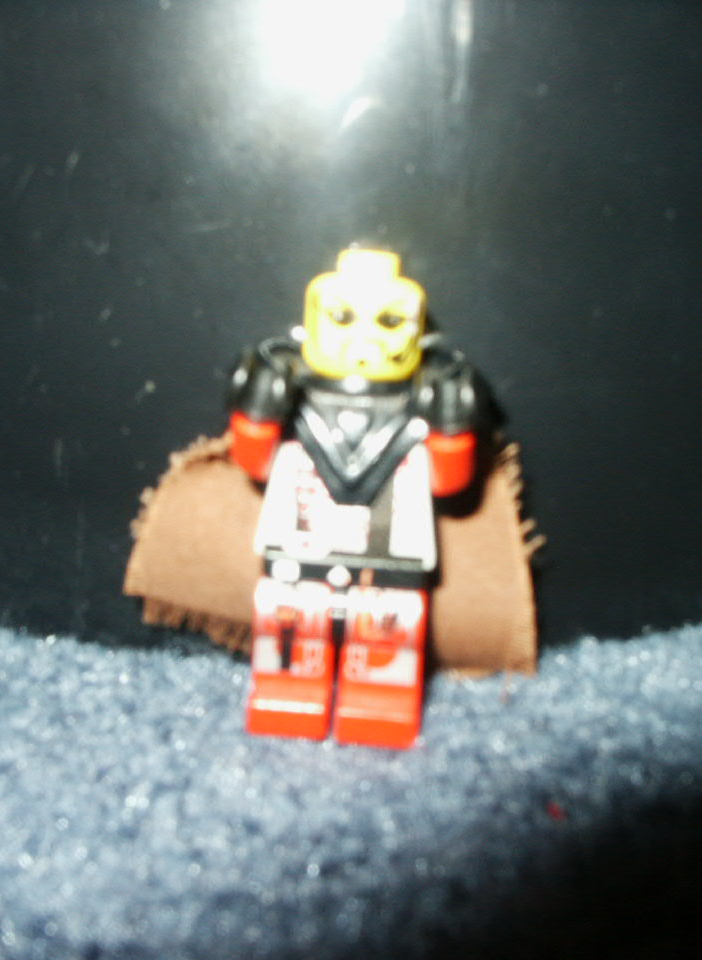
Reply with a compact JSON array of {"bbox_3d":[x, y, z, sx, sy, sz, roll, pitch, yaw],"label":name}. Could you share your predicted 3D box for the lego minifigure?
[{"bbox_3d":[0.000,0.001,0.115,0.023,0.042,0.013,4,10,2],"label":"lego minifigure"}]

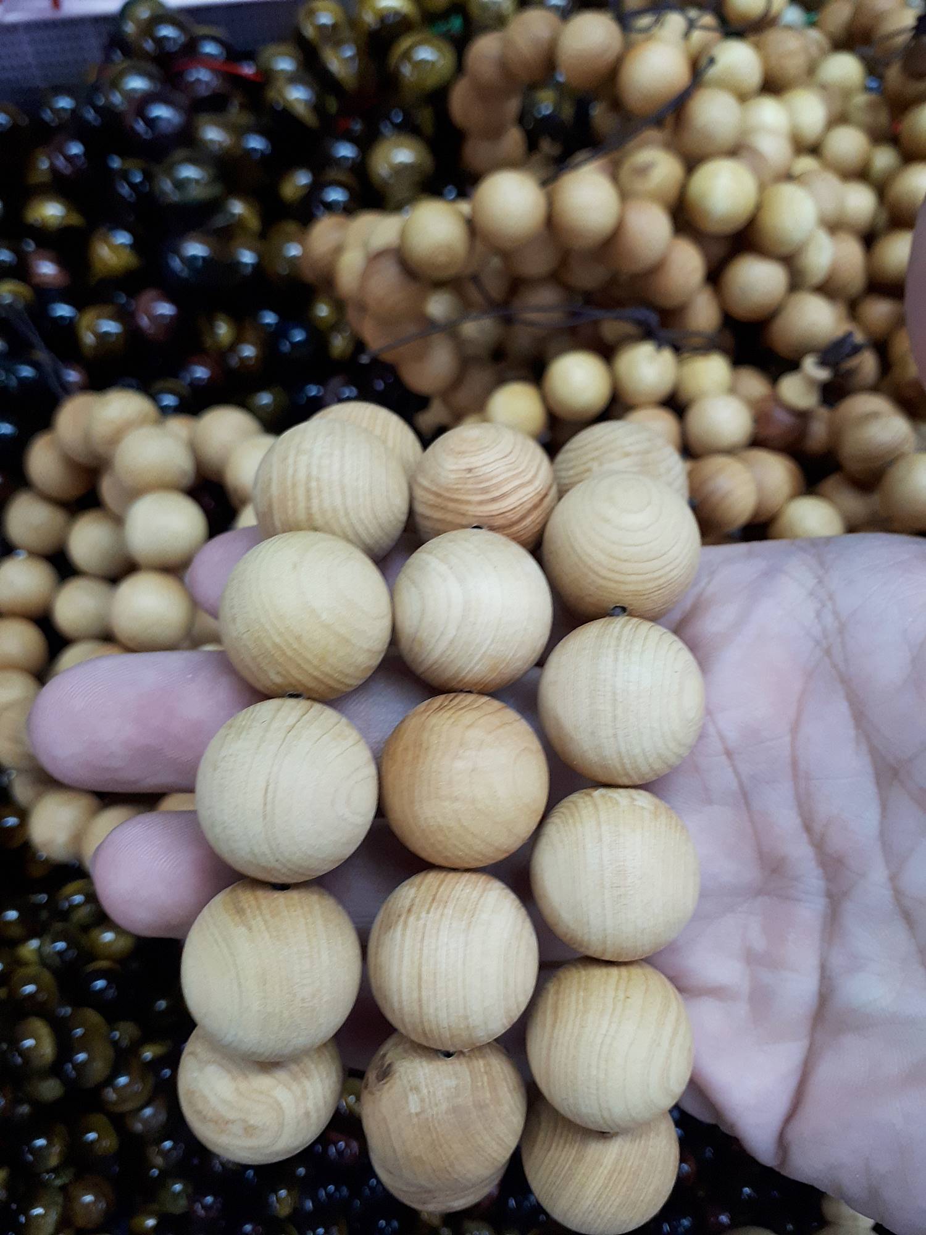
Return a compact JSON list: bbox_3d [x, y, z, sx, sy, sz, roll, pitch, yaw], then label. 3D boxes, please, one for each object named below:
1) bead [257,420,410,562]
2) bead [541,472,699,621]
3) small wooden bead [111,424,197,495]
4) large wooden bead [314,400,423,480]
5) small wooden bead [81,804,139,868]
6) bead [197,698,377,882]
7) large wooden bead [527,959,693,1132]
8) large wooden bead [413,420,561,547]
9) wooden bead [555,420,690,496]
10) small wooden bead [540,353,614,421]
[{"bbox_3d":[-0.017,-0.015,0.124,0.020,0.020,0.020,0,58,0],"label":"bead"},{"bbox_3d":[0.020,-0.009,0.124,0.020,0.020,0.020,0,58,0],"label":"bead"},{"bbox_3d":[-0.067,-0.033,0.209,0.017,0.017,0.017,0,57,0],"label":"small wooden bead"},{"bbox_3d":[-0.016,-0.023,0.147,0.019,0.019,0.019,0,57,0],"label":"large wooden bead"},{"bbox_3d":[-0.089,0.057,0.246,0.017,0.017,0.017,0,57,0],"label":"small wooden bead"},{"bbox_3d":[-0.020,0.019,0.108,0.020,0.020,0.020,0,57,0],"label":"bead"},{"bbox_3d":[0.018,0.053,0.120,0.020,0.020,0.020,0,63,0],"label":"large wooden bead"},{"bbox_3d":[0.003,-0.017,0.133,0.020,0.020,0.020,0,63,0],"label":"large wooden bead"},{"bbox_3d":[0.023,-0.019,0.143,0.020,0.020,0.020,0,58,0],"label":"wooden bead"},{"bbox_3d":[0.028,-0.056,0.237,0.017,0.017,0.017,0,57,0],"label":"small wooden bead"}]

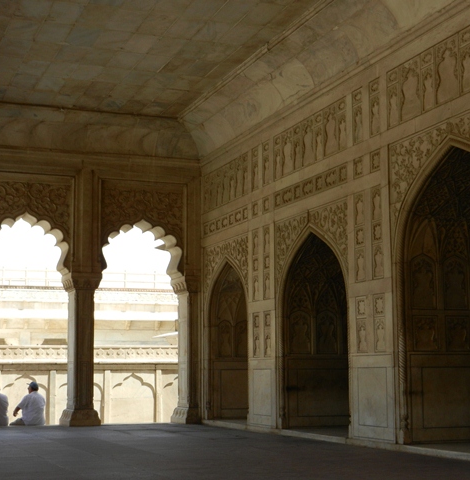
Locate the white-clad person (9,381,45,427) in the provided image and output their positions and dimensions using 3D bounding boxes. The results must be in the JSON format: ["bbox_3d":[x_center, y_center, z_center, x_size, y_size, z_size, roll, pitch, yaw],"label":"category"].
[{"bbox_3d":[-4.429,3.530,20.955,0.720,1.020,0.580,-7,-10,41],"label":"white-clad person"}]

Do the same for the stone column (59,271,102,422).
[{"bbox_3d":[-3.325,2.351,21.082,0.658,3.199,0.909,3,-8,-21],"label":"stone column"}]

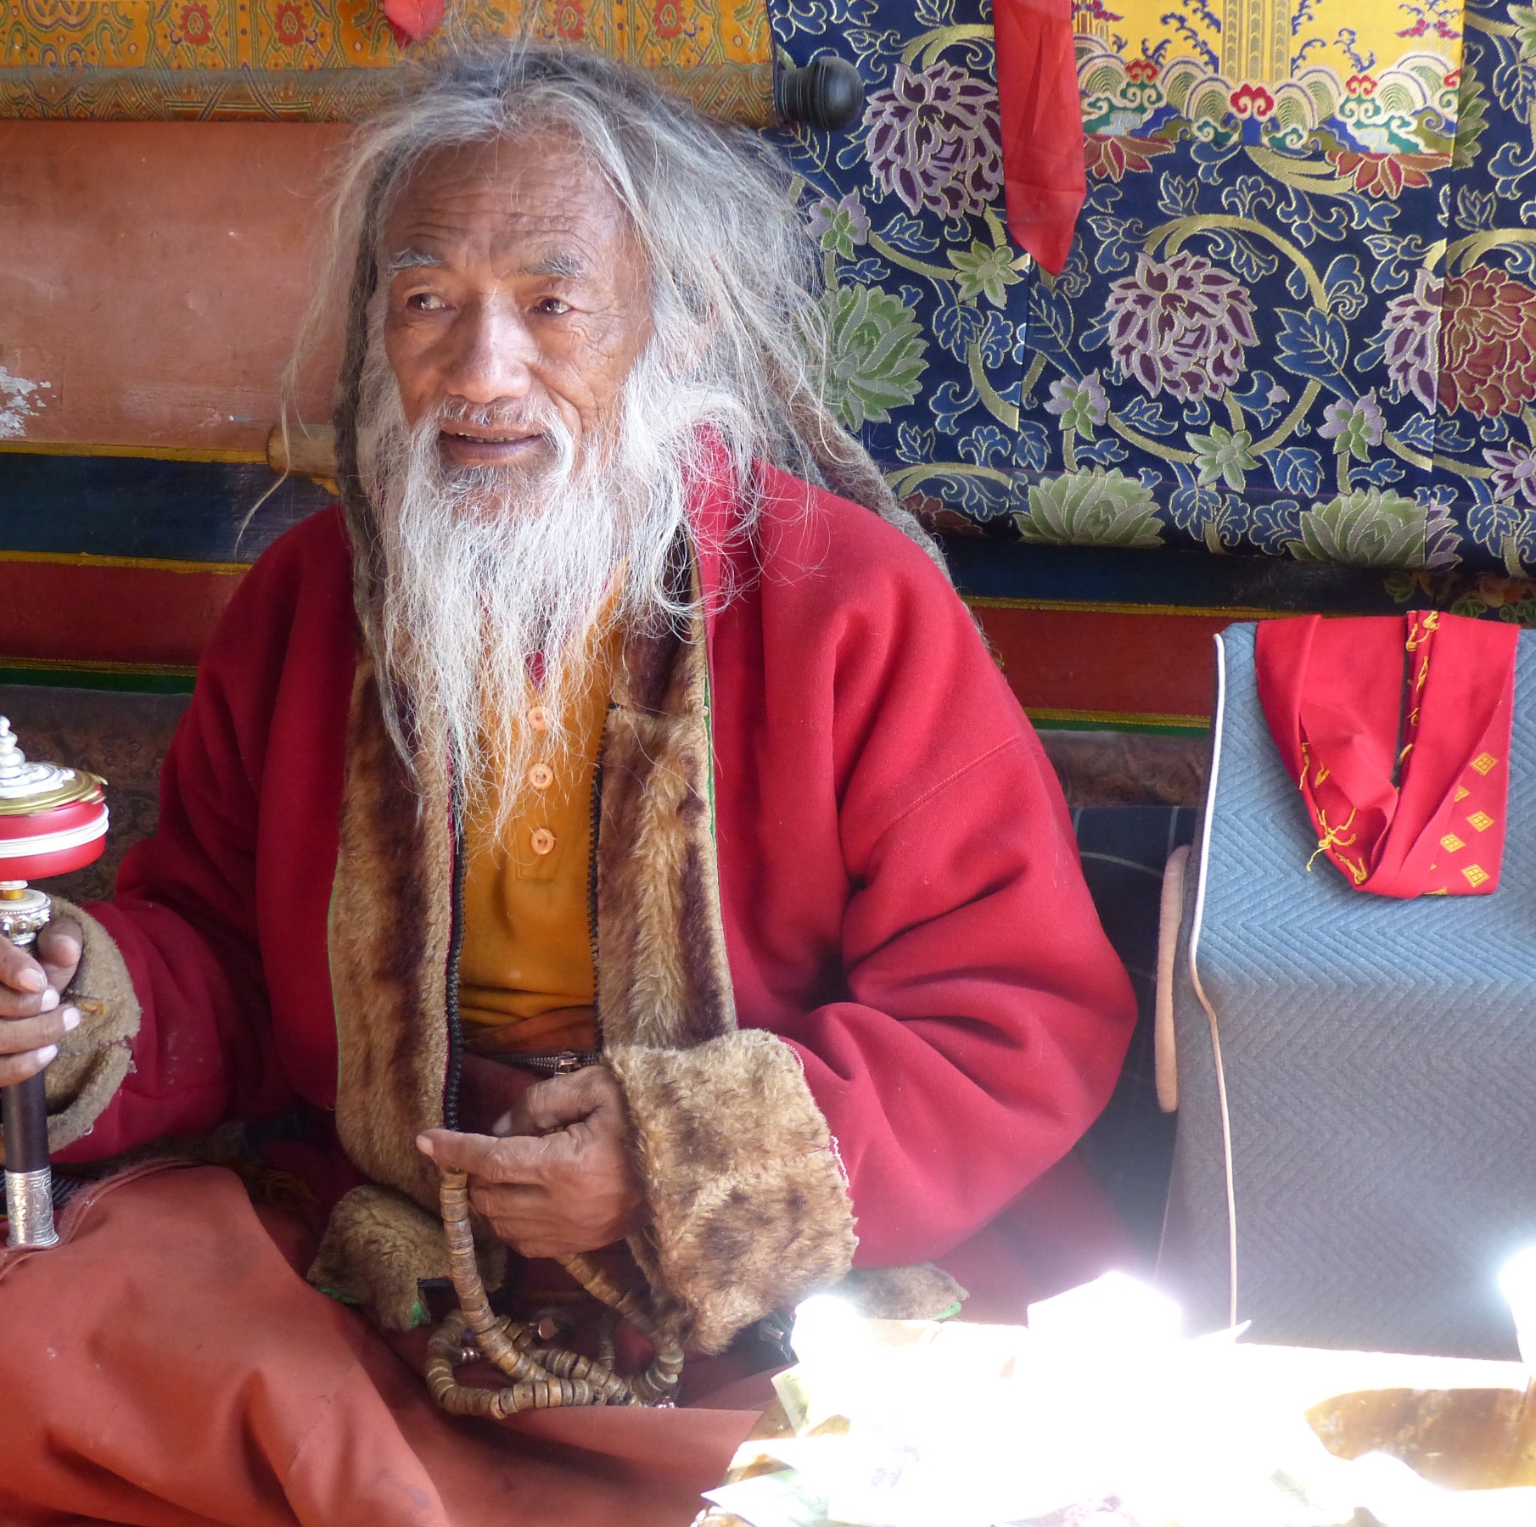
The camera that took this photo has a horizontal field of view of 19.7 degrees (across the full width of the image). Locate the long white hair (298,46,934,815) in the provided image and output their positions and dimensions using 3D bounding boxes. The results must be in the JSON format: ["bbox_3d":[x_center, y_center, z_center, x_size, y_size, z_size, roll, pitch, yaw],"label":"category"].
[{"bbox_3d":[-0.090,-0.185,2.305,0.285,0.385,0.305,6,13,22],"label":"long white hair"}]

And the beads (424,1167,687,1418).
[{"bbox_3d":[-0.099,0.248,2.132,0.120,0.108,0.110,4,12,15],"label":"beads"}]

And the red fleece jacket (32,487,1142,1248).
[{"bbox_3d":[-0.057,0.068,2.308,0.520,0.435,0.440,5,12,17],"label":"red fleece jacket"}]

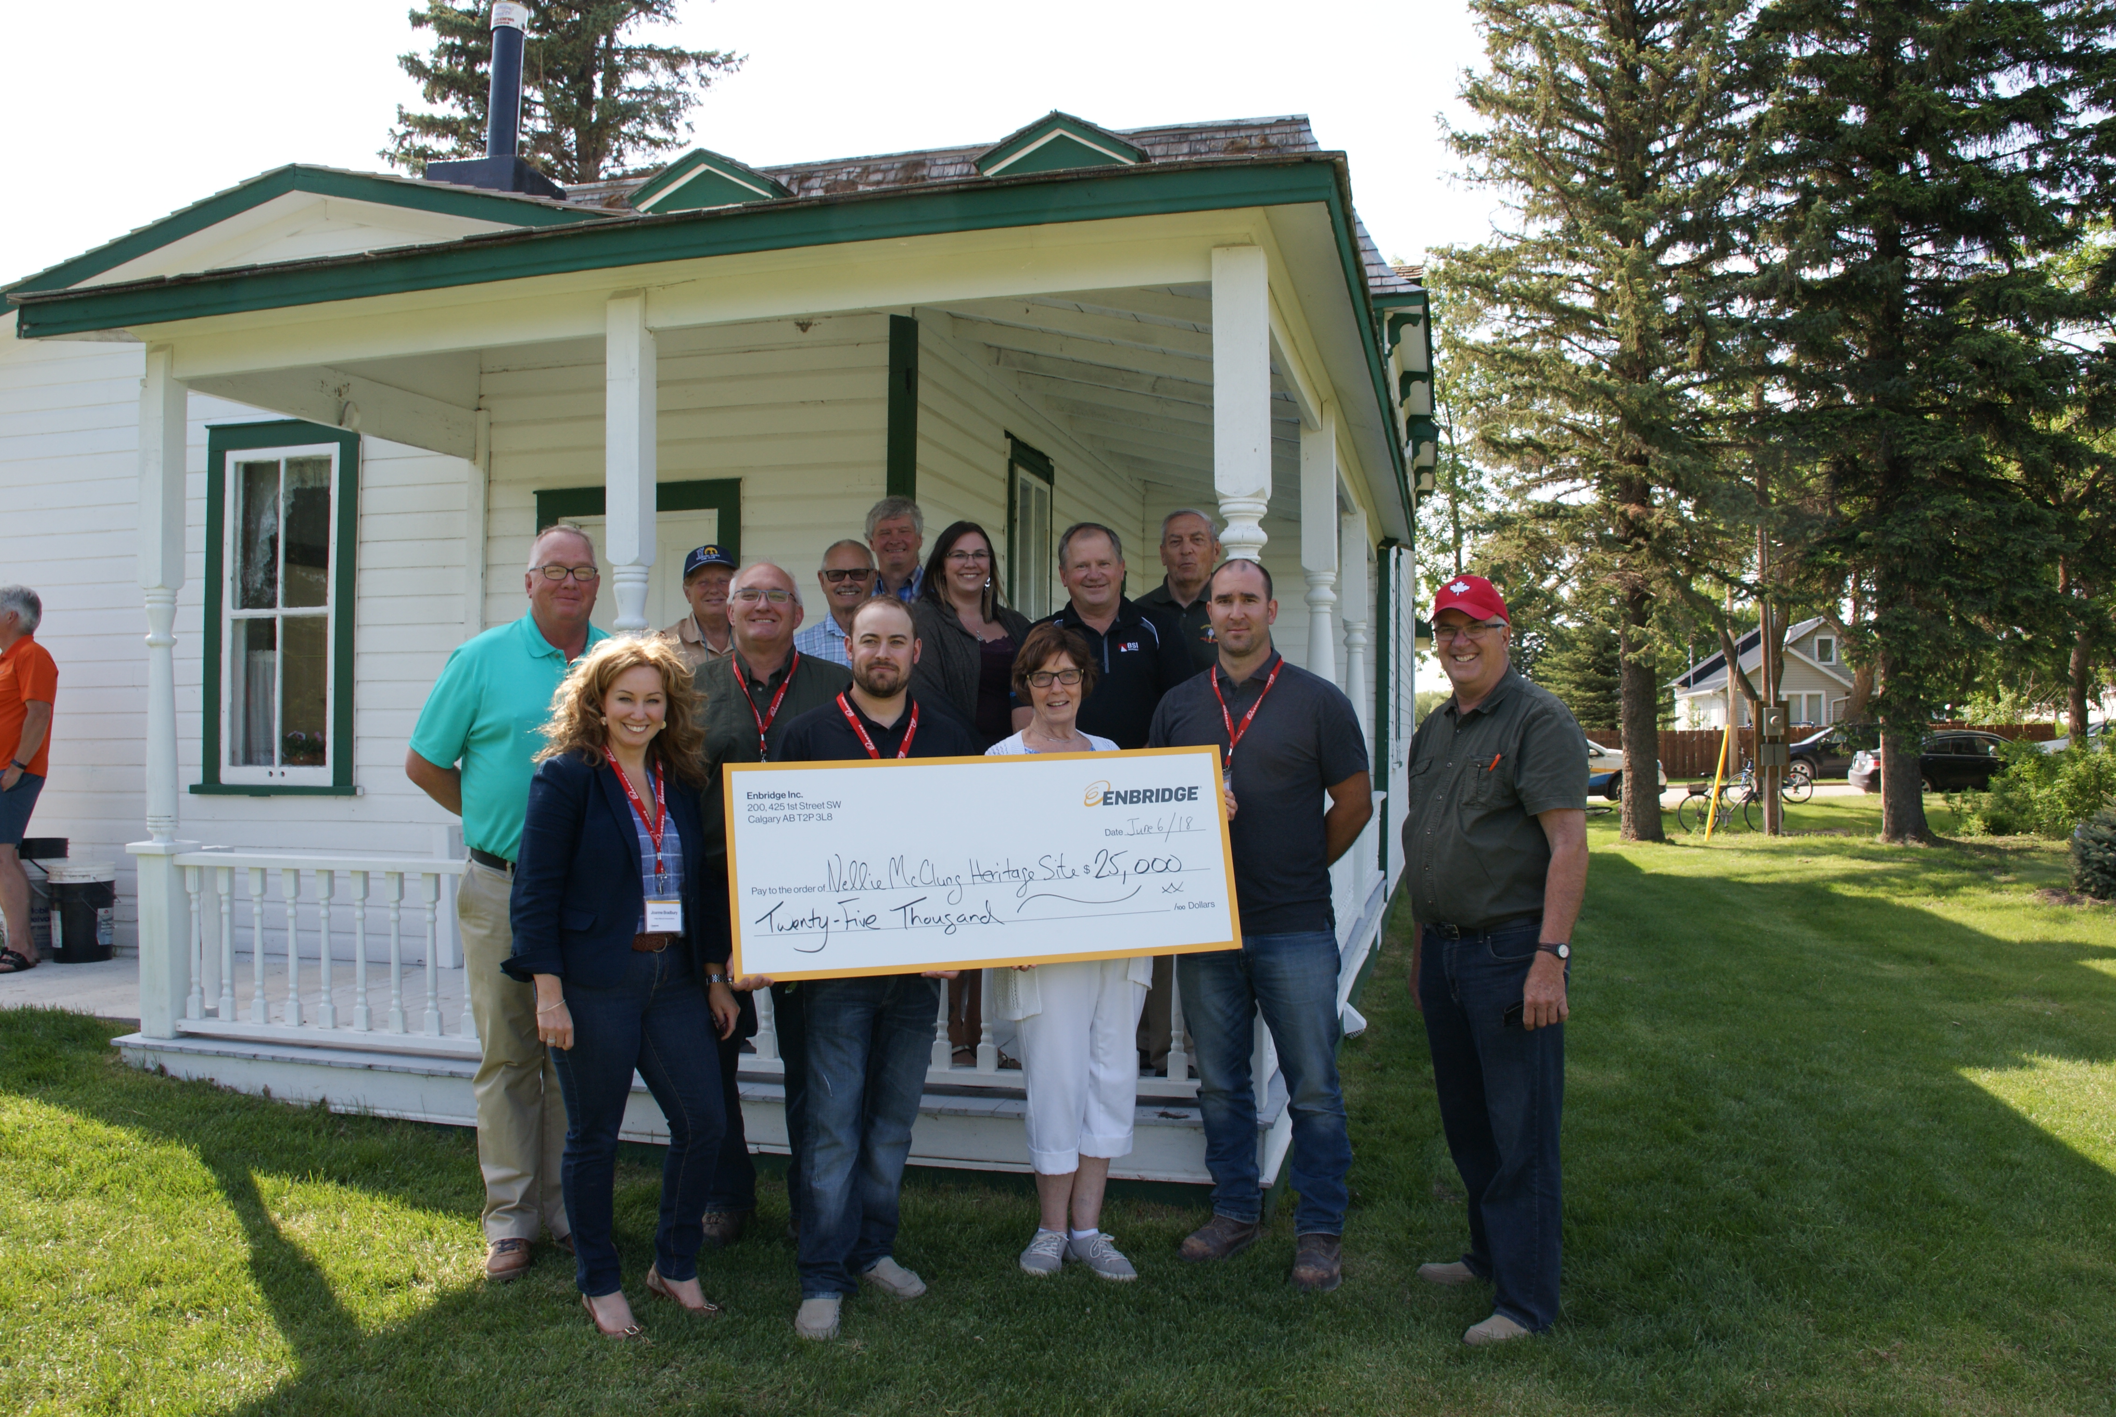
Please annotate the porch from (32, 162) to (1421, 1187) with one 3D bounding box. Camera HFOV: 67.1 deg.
[{"bbox_3d":[-0.396,-0.027,8.531,4.400,2.920,7.790,-1,-1,15],"label":"porch"}]

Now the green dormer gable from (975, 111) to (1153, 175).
[{"bbox_3d":[0.077,-4.580,13.400,1.470,0.580,0.750,0,-1,14],"label":"green dormer gable"}]

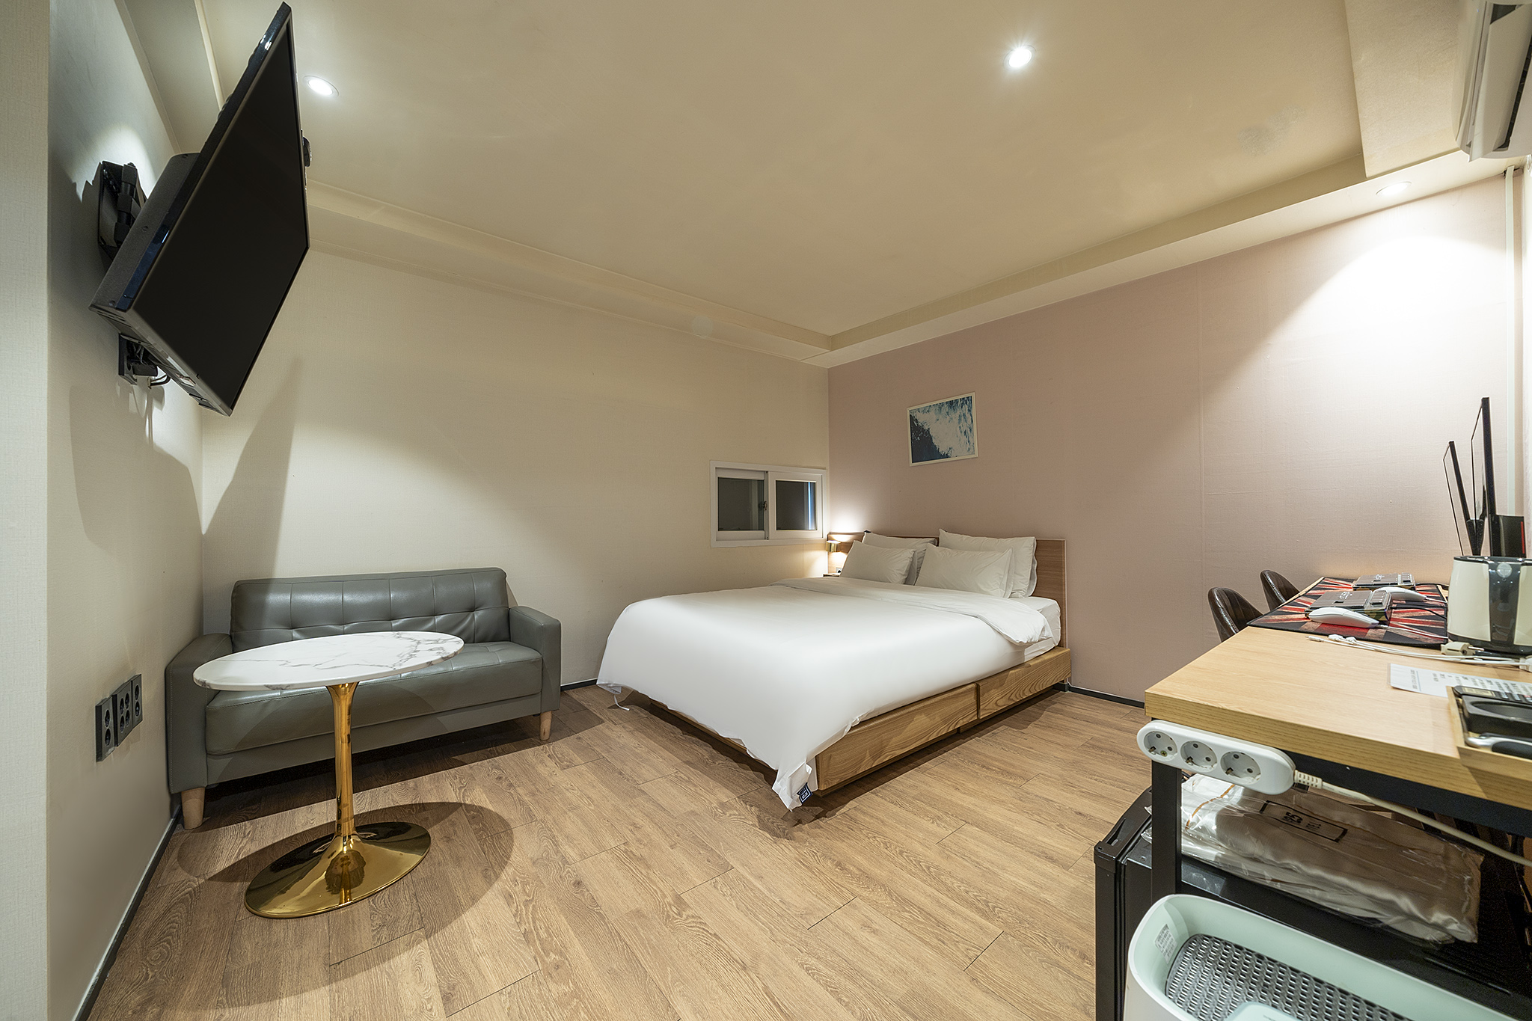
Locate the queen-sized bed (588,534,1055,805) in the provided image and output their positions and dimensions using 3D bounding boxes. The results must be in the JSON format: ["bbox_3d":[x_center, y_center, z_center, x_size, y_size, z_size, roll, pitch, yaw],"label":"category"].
[{"bbox_3d":[0.410,0.616,2.982,2.142,0.905,1.695,1,-1,-40],"label":"queen-sized bed"}]

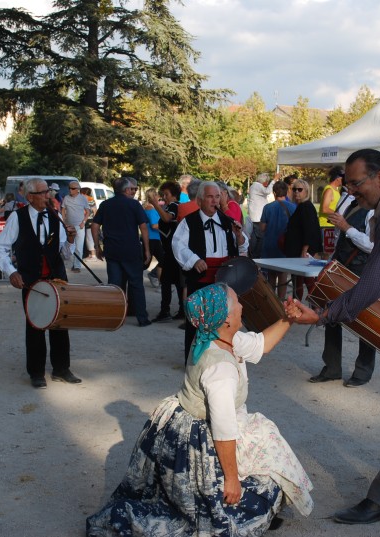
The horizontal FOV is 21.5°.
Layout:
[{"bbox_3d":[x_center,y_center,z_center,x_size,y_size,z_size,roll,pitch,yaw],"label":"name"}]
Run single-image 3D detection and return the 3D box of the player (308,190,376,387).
[{"bbox_3d":[1.294,0.090,8.285,0.600,1.700,0.580,-5,6,-44],"label":"player"}]

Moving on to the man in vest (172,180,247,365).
[{"bbox_3d":[0.171,0.100,8.386,0.640,1.680,0.500,-1,5,-5],"label":"man in vest"}]

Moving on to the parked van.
[{"bbox_3d":[-3.745,-1.682,28.959,1.900,1.940,4.500,1,5,20],"label":"parked van"}]

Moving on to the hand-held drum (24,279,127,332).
[{"bbox_3d":[-0.921,0.266,8.189,0.380,0.380,0.750,3,6,39],"label":"hand-held drum"}]

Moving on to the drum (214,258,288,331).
[{"bbox_3d":[0.520,0.249,8.279,0.360,0.360,0.740,-11,-33,17],"label":"drum"}]

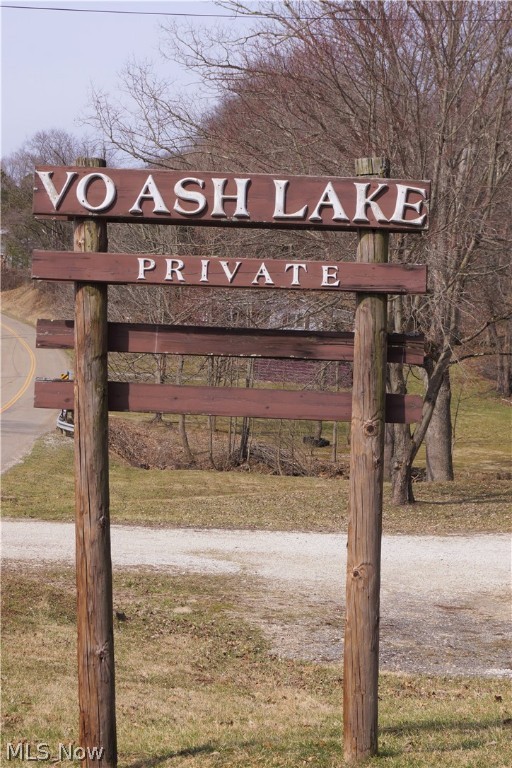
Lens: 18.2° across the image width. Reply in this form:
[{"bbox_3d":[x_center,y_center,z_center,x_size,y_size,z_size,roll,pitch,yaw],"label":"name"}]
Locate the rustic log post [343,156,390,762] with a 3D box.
[{"bbox_3d":[0.550,0.376,7.952,0.165,2.983,0.165,1,1,0],"label":"rustic log post"}]

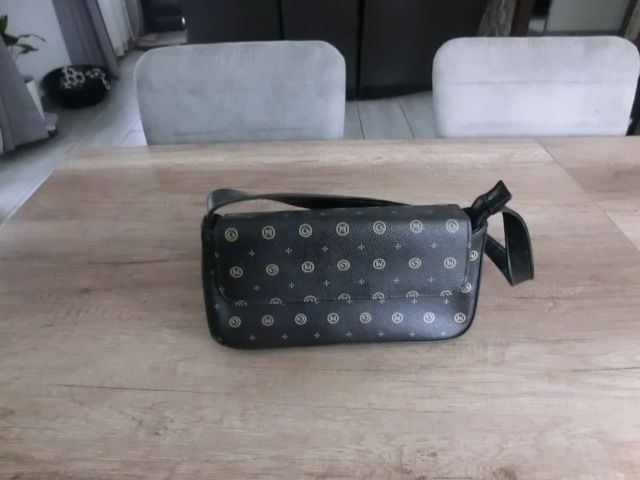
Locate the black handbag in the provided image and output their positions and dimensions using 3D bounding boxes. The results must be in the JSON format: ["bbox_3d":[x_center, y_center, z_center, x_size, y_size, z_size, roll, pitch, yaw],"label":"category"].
[{"bbox_3d":[0.061,0.014,0.455,0.355,0.170,0.107,-2,38,-2],"label":"black handbag"}]

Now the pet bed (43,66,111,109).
[{"bbox_3d":[-1.706,-1.092,3.146,0.420,0.195,0.420,29,46,33],"label":"pet bed"}]

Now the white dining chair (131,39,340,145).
[{"bbox_3d":[-0.146,0.078,1.033,0.465,0.880,0.570,-3,38,-3],"label":"white dining chair"}]

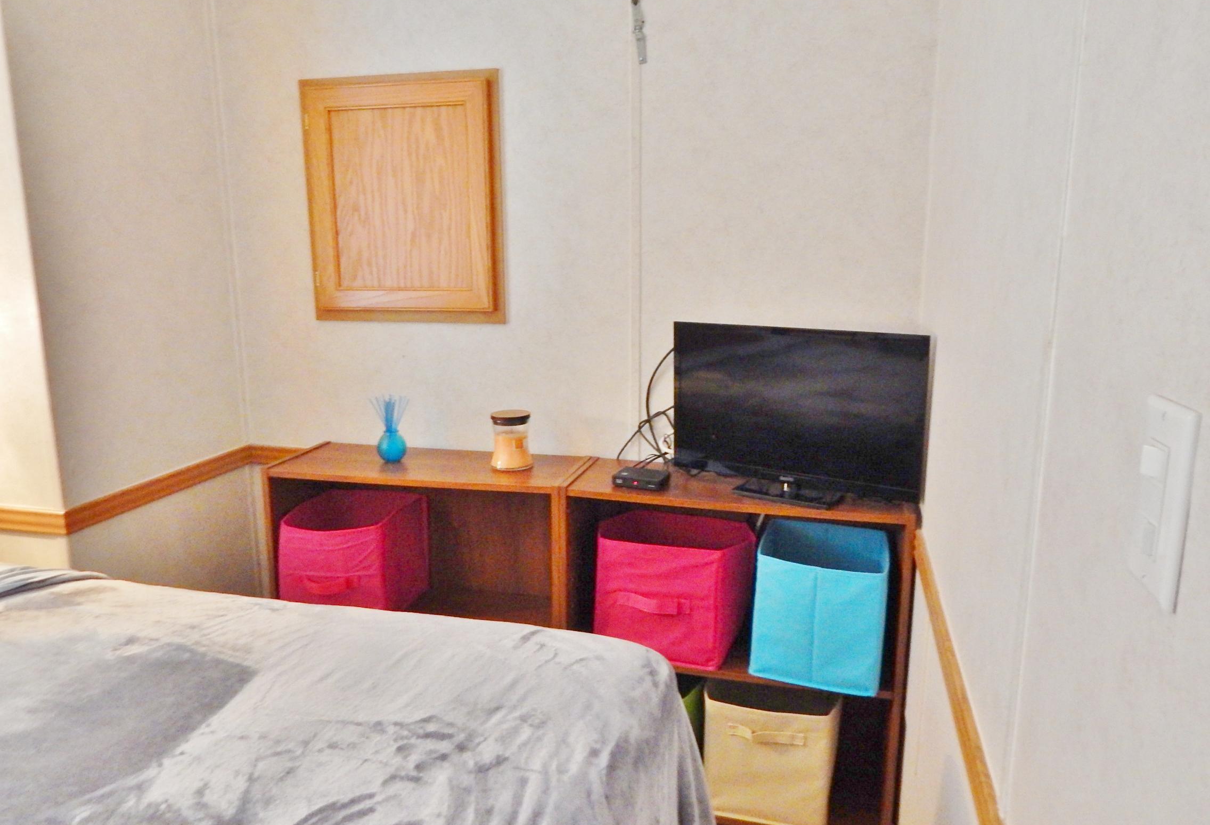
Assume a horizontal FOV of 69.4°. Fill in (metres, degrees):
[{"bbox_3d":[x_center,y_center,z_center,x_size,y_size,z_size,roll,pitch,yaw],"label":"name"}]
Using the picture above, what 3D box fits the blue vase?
[{"bbox_3d":[-0.538,0.083,2.196,0.074,0.076,0.074,3,12,14],"label":"blue vase"}]

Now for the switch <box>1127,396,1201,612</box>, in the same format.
[{"bbox_3d":[0.326,0.051,0.516,0.012,0.115,0.071,3,12,14],"label":"switch"}]

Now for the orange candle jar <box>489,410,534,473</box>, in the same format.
[{"bbox_3d":[-0.228,0.067,2.126,0.103,0.131,0.103,0,12,0],"label":"orange candle jar"}]

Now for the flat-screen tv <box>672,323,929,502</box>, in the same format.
[{"bbox_3d":[0.394,0.001,1.860,0.557,0.360,0.130,7,14,32],"label":"flat-screen tv"}]

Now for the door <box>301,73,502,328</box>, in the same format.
[{"bbox_3d":[-0.516,-0.532,2.211,0.542,0.609,0.036,3,12,14],"label":"door"}]

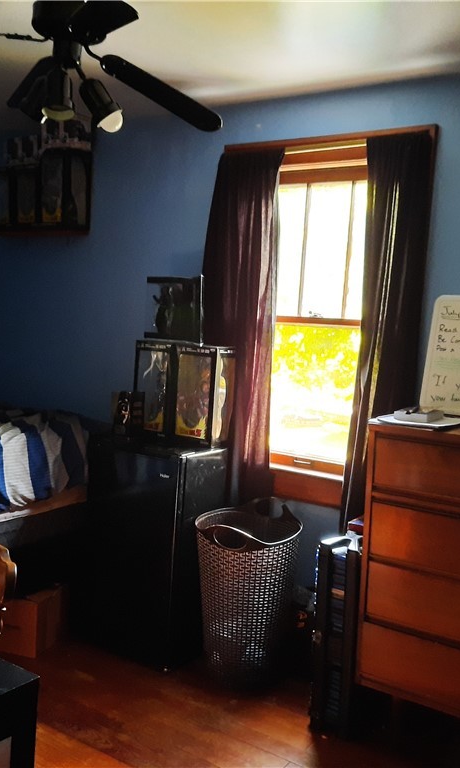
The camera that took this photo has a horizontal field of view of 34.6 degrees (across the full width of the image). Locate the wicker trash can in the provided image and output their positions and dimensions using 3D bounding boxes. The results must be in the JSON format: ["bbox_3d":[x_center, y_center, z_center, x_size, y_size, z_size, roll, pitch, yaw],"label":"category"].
[{"bbox_3d":[0.061,0.761,2.709,0.387,0.615,0.387,3,4,0],"label":"wicker trash can"}]

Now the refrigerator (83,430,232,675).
[{"bbox_3d":[-0.293,0.626,2.986,0.435,0.800,0.430,6,5,28],"label":"refrigerator"}]

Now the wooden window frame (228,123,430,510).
[{"bbox_3d":[0.338,-0.257,3.033,0.939,1.471,0.090,6,5,34],"label":"wooden window frame"}]

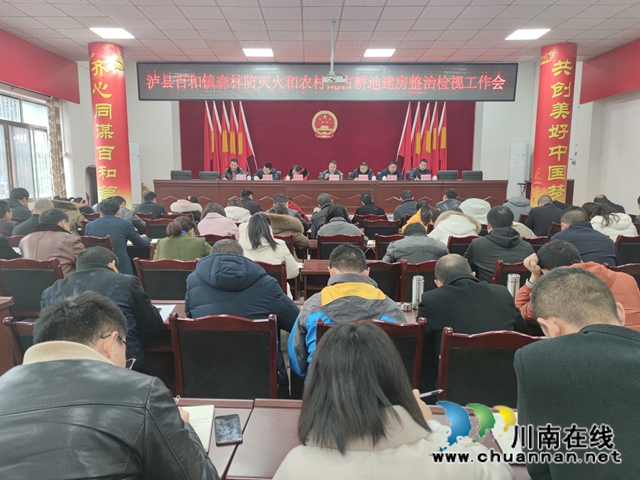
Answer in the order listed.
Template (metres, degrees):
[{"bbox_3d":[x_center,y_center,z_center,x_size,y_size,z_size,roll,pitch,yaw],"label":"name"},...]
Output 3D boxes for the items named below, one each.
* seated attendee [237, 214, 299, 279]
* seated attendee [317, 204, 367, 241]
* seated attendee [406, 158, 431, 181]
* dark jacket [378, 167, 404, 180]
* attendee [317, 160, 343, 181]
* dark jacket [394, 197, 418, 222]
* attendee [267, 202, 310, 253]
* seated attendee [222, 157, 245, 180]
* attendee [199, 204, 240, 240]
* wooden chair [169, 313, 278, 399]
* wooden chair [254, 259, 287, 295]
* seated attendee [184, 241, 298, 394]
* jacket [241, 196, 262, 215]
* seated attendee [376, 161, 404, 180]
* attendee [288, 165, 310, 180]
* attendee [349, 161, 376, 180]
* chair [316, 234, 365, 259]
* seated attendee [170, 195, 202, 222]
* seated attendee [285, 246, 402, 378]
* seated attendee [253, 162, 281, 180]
[{"bbox_3d":[-0.382,0.388,3.502,0.520,1.218,0.750,0,8,0],"label":"seated attendee"},{"bbox_3d":[0.223,0.229,4.868,0.530,1.210,0.750,0,9,-1],"label":"seated attendee"},{"bbox_3d":[1.984,-0.981,8.832,0.490,1.260,0.630,1,8,2],"label":"seated attendee"},{"bbox_3d":[1.408,-1.115,8.754,0.510,0.580,0.480,1,8,2],"label":"dark jacket"},{"bbox_3d":[0.239,-0.947,8.857,0.530,1.250,0.750,0,8,0],"label":"attendee"},{"bbox_3d":[1.330,-0.263,6.846,0.460,0.670,0.460,1,8,2],"label":"dark jacket"},{"bbox_3d":[-0.370,0.220,4.806,0.540,1.220,0.760,0,9,0],"label":"attendee"},{"bbox_3d":[-1.712,-0.978,8.837,0.540,1.270,0.750,0,8,0],"label":"seated attendee"},{"bbox_3d":[-1.011,0.248,4.642,0.470,1.270,0.750,0,8,-1],"label":"attendee"},{"bbox_3d":[-0.409,0.745,2.199,0.460,0.960,0.520,1,8,2],"label":"wooden chair"},{"bbox_3d":[-0.467,0.585,3.405,0.460,0.950,0.540,0,9,-1],"label":"wooden chair"},{"bbox_3d":[-0.380,0.598,2.355,0.570,1.200,0.760,0,9,3],"label":"seated attendee"},{"bbox_3d":[-1.085,-0.303,6.940,0.460,0.690,0.460,2,8,11],"label":"jacket"},{"bbox_3d":[1.520,-1.111,9.541,0.580,1.150,0.750,0,9,0],"label":"seated attendee"},{"bbox_3d":[-0.521,-1.190,10.338,0.560,1.100,0.750,0,9,-1],"label":"attendee"},{"bbox_3d":[0.974,-1.210,10.335,0.600,1.160,0.750,0,9,-1],"label":"attendee"},{"bbox_3d":[0.191,0.409,4.560,0.460,0.980,0.560,0,8,-1],"label":"chair"},{"bbox_3d":[-2.070,-0.085,6.944,0.500,1.190,0.740,0,9,0],"label":"seated attendee"},{"bbox_3d":[0.126,0.584,2.292,0.580,1.174,0.750,0,8,0],"label":"seated attendee"},{"bbox_3d":[-1.125,-1.092,9.544,0.570,1.110,0.750,0,9,0],"label":"seated attendee"}]

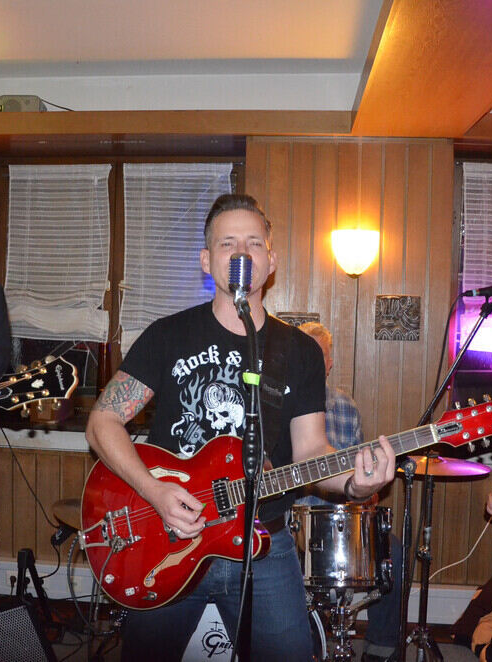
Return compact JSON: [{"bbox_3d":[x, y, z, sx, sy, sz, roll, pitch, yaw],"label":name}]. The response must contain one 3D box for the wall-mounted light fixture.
[{"bbox_3d":[0.509,-0.365,3.480,0.222,0.216,0.140,1,2,4],"label":"wall-mounted light fixture"}]

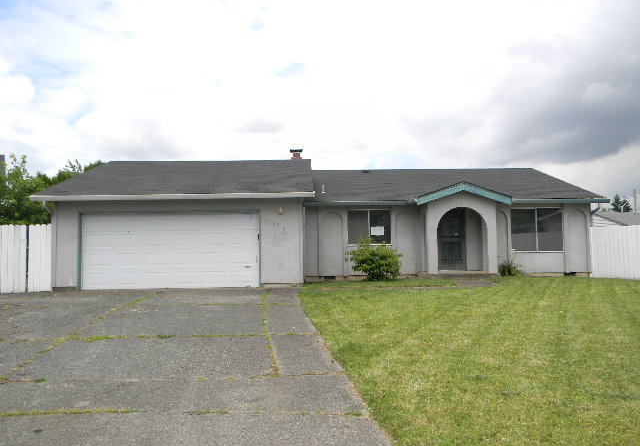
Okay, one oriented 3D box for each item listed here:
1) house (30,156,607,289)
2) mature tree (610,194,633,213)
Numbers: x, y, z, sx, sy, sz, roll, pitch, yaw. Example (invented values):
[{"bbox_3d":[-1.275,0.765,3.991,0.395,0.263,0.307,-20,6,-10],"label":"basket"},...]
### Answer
[{"bbox_3d":[0.851,-0.337,20.374,17.580,4.600,12.500,-1,-2,-2],"label":"house"},{"bbox_3d":[45.471,-0.719,77.902,4.200,7.300,4.200,-1,-2,-2],"label":"mature tree"}]

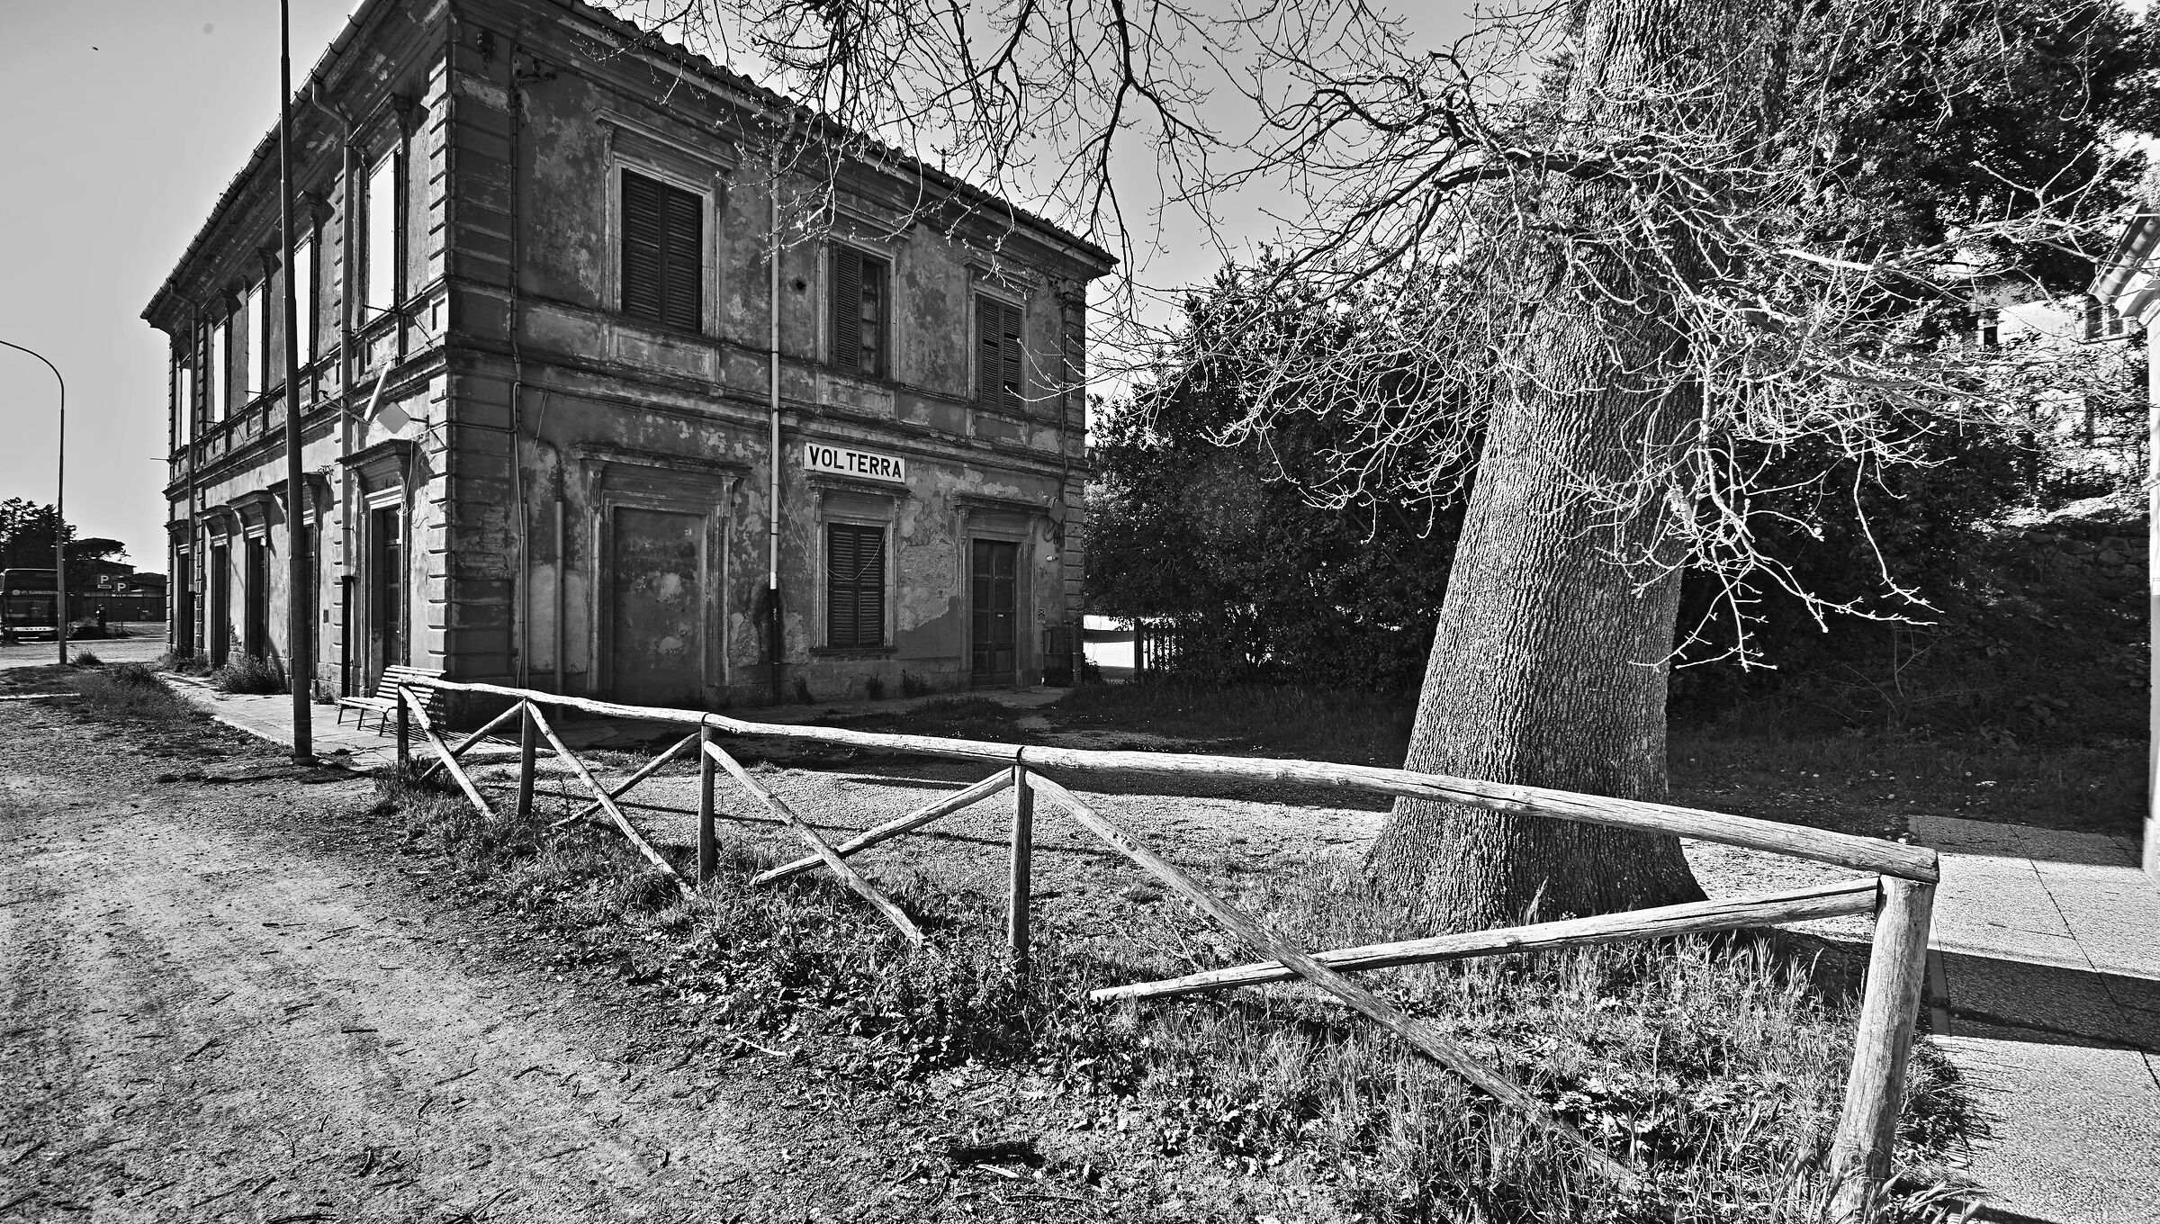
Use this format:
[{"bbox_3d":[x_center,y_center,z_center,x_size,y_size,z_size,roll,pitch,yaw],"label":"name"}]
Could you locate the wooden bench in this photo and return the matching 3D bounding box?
[{"bbox_3d":[-8.693,1.076,11.280,1.928,0.769,0.680,1,1,39],"label":"wooden bench"}]

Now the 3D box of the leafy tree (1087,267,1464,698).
[{"bbox_3d":[5.229,-3.545,22.976,9.600,10.421,8.000,1,0,0],"label":"leafy tree"}]

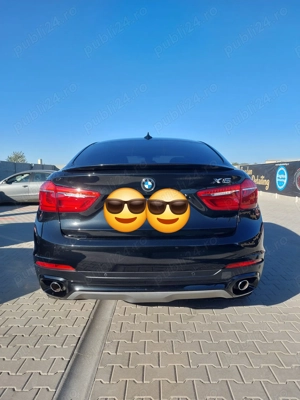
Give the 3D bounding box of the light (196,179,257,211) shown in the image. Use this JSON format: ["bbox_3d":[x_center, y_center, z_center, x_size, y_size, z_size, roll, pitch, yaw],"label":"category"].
[{"bbox_3d":[0.627,-0.040,2.329,0.550,0.240,0.270,-1,5,-10],"label":"light"}]

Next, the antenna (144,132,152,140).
[{"bbox_3d":[-0.023,-0.760,3.516,0.085,0.085,0.170,-1,5,0],"label":"antenna"}]

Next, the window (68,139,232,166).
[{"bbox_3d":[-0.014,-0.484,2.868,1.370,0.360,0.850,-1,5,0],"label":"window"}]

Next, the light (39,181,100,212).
[{"bbox_3d":[-0.653,-0.028,2.324,0.550,0.240,0.270,0,5,10],"label":"light"}]

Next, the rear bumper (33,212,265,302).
[{"bbox_3d":[-0.005,0.416,2.407,1.920,0.640,0.540,-1,5,0],"label":"rear bumper"}]

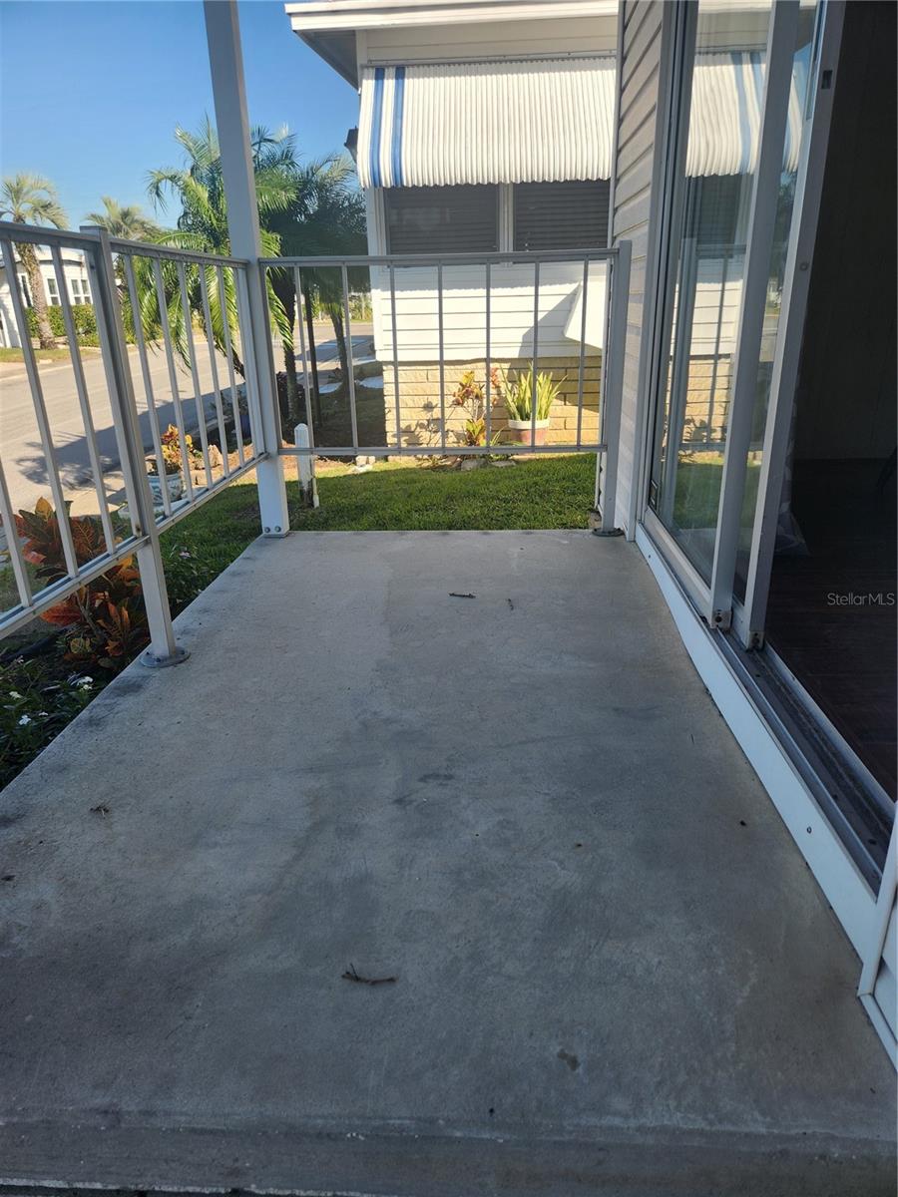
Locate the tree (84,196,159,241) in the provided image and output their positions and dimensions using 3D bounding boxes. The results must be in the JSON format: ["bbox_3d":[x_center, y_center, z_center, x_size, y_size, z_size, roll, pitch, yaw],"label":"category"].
[{"bbox_3d":[-12.655,-12.925,31.484,2.800,5.100,2.800,0,21,4],"label":"tree"}]

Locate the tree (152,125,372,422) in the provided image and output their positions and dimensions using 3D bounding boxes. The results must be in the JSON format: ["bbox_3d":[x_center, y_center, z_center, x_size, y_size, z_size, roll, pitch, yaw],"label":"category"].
[{"bbox_3d":[-2.170,-3.631,9.089,2.400,3.150,2.300,0,21,4],"label":"tree"}]

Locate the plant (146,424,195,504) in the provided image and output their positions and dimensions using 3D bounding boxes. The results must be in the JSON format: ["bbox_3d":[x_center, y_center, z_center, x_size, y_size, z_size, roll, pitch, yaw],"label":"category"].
[{"bbox_3d":[-1.907,-0.913,5.404,0.340,0.530,0.340,0,21,4],"label":"plant"}]

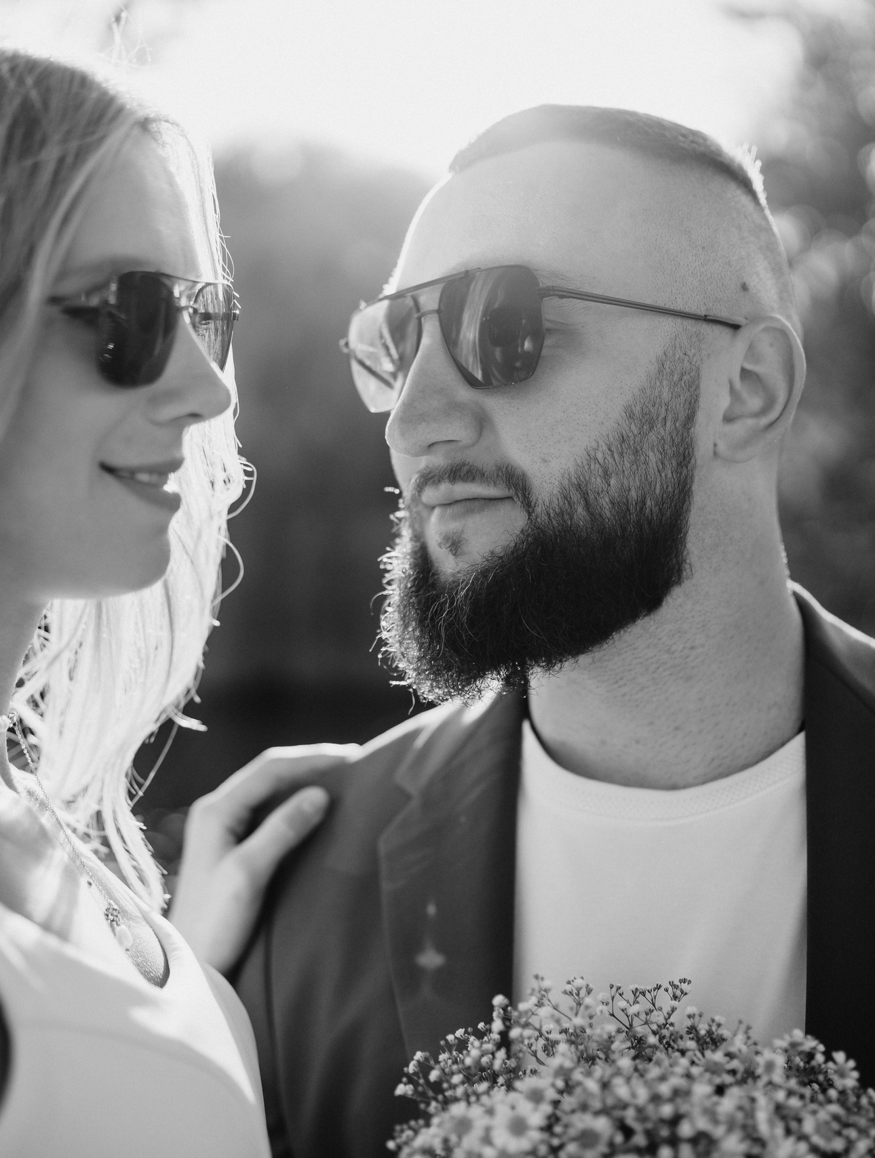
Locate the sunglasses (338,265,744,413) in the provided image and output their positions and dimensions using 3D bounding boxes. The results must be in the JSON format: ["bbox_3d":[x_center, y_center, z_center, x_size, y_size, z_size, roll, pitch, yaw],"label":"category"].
[{"bbox_3d":[0.053,-0.098,0.738,0.146,0.050,0.142,1,-3,-36],"label":"sunglasses"}]

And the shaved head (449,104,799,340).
[{"bbox_3d":[0.083,-0.134,0.761,0.185,0.150,0.158,1,-3,-36],"label":"shaved head"}]

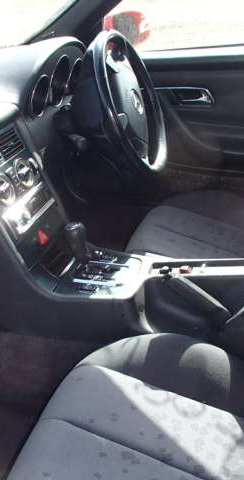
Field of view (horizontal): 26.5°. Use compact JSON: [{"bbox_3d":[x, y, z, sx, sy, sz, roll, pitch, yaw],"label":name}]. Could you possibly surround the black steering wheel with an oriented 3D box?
[{"bbox_3d":[-0.001,-0.352,1.385,0.125,0.385,0.385,-14,22,25],"label":"black steering wheel"}]

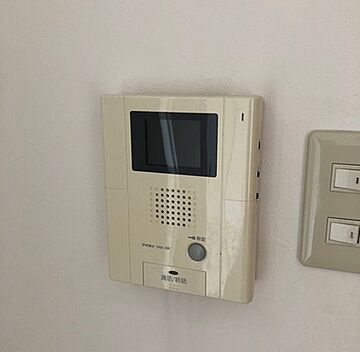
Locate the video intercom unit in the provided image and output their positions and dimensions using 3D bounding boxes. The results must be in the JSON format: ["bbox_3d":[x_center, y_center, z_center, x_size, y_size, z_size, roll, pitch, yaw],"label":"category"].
[{"bbox_3d":[0.001,0.017,0.353,0.137,0.175,0.034,4,13,18],"label":"video intercom unit"}]

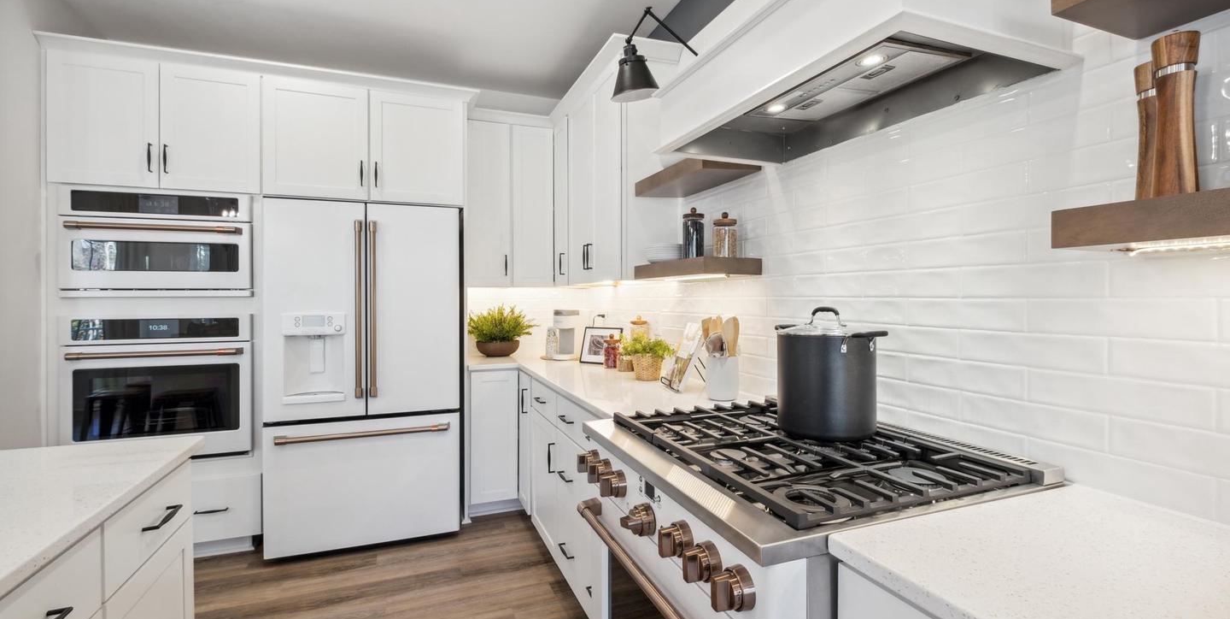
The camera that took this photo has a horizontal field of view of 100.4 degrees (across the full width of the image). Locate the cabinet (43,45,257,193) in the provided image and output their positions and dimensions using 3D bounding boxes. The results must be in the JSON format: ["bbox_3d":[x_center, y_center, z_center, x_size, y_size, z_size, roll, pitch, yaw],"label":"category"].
[{"bbox_3d":[-2.351,-0.910,2.792,0.843,0.630,0.600,0,1,-22],"label":"cabinet"}]

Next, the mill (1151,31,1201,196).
[{"bbox_3d":[0.872,-0.294,0.799,0.052,0.255,0.052,0,1,-22],"label":"mill"}]

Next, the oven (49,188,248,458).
[{"bbox_3d":[-2.324,0.083,2.756,0.758,1.355,0.630,0,1,-22],"label":"oven"}]

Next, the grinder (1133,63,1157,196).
[{"bbox_3d":[0.926,-0.296,0.880,0.052,0.255,0.052,0,1,-22],"label":"grinder"}]

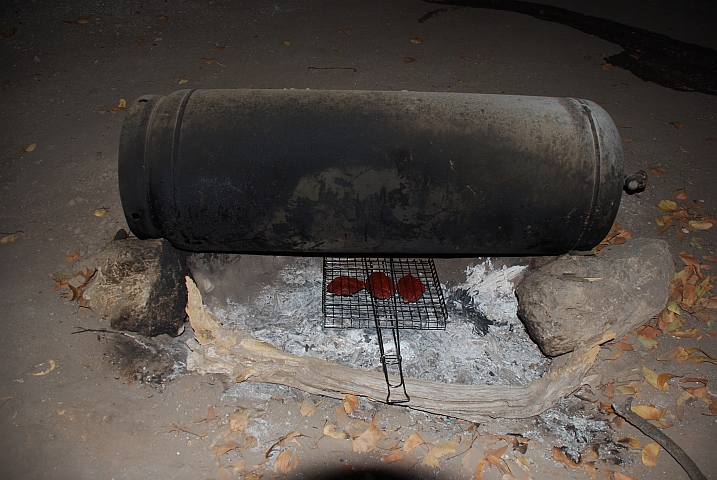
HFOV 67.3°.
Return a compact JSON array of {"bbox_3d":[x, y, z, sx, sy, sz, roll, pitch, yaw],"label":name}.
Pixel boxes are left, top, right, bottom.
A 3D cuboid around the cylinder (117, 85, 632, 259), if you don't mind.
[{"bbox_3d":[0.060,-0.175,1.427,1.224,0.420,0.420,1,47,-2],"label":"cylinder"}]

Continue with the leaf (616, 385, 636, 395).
[{"bbox_3d":[0.690,0.385,1.386,0.052,0.012,0.025,11,47,10],"label":"leaf"}]

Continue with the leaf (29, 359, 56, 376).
[{"bbox_3d":[-0.837,0.339,1.431,0.068,0.010,0.048,-15,48,-14],"label":"leaf"}]

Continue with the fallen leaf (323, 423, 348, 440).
[{"bbox_3d":[-0.054,0.456,1.273,0.053,0.015,0.029,12,48,10],"label":"fallen leaf"}]

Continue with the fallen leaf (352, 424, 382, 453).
[{"bbox_3d":[0.019,0.470,1.260,0.080,0.018,0.042,-30,55,-26],"label":"fallen leaf"}]

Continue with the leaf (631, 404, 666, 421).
[{"bbox_3d":[0.683,0.406,1.267,0.078,0.014,0.040,11,46,10],"label":"leaf"}]

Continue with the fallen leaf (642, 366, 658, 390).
[{"bbox_3d":[0.753,0.356,1.388,0.025,0.015,0.066,-21,51,-20],"label":"fallen leaf"}]

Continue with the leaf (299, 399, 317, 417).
[{"bbox_3d":[-0.120,0.394,1.266,0.046,0.010,0.040,19,48,17],"label":"leaf"}]

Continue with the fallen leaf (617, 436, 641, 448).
[{"bbox_3d":[0.612,0.457,1.215,0.049,0.014,0.030,14,46,13],"label":"fallen leaf"}]

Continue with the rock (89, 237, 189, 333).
[{"bbox_3d":[-0.577,0.086,1.413,0.245,0.225,0.250,1,45,0],"label":"rock"}]

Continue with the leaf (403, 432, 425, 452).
[{"bbox_3d":[0.132,0.485,1.288,0.056,0.013,0.042,-27,52,-23],"label":"leaf"}]

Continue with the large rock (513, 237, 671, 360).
[{"bbox_3d":[0.672,0.136,1.502,0.440,0.190,0.250,-20,49,-18],"label":"large rock"}]

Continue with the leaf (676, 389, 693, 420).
[{"bbox_3d":[0.776,0.394,1.282,0.035,0.012,0.088,29,51,25],"label":"leaf"}]

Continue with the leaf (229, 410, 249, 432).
[{"bbox_3d":[-0.295,0.447,1.326,0.048,0.012,0.050,0,46,0],"label":"leaf"}]

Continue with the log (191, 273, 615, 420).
[{"bbox_3d":[0.097,0.277,1.281,1.030,0.160,0.240,0,45,-1],"label":"log"}]

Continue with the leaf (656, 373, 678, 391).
[{"bbox_3d":[0.789,0.360,1.381,0.070,0.020,0.035,-34,56,-29],"label":"leaf"}]

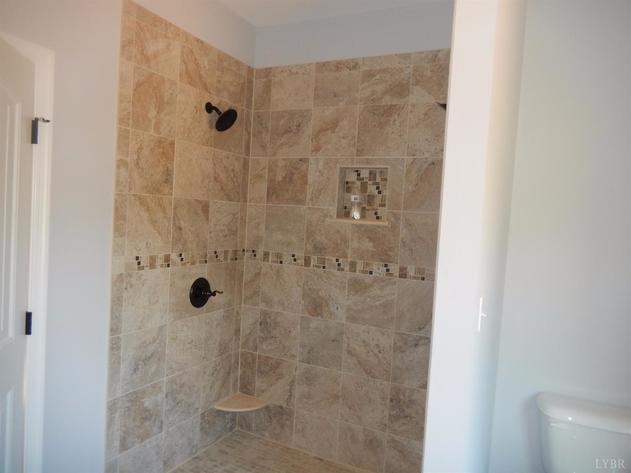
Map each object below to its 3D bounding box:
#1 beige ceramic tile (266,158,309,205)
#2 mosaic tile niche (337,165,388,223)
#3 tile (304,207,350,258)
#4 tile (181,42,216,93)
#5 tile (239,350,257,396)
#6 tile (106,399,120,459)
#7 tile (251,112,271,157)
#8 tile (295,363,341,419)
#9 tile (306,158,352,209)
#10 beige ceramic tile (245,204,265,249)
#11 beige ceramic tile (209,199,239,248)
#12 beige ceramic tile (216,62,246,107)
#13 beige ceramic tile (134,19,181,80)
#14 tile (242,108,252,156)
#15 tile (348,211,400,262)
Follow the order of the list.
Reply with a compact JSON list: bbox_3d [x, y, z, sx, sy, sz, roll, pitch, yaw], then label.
[{"bbox_3d":[-0.180,-0.351,2.947,0.306,0.308,0.013,5,3,26],"label":"beige ceramic tile"},{"bbox_3d":[0.299,-0.253,2.754,0.323,0.326,0.092,5,3,26],"label":"mosaic tile niche"},{"bbox_3d":[0.077,-0.021,2.824,0.303,0.305,0.013,5,3,26],"label":"tile"},{"bbox_3d":[-0.661,-0.930,2.564,0.013,0.209,0.310,5,3,26],"label":"tile"},{"bbox_3d":[-0.456,0.931,3.102,0.138,0.299,0.013,5,3,26],"label":"tile"},{"bbox_3d":[-0.990,0.929,2.218,0.011,0.295,0.067,5,3,27],"label":"tile"},{"bbox_3d":[-0.361,-0.675,3.021,0.146,0.302,0.010,5,3,27],"label":"tile"},{"bbox_3d":[0.021,0.962,2.852,0.306,0.295,0.011,5,3,27],"label":"tile"},{"bbox_3d":[0.098,-0.330,2.804,0.302,0.302,0.010,5,3,26],"label":"tile"},{"bbox_3d":[-0.399,-0.059,3.060,0.138,0.305,0.013,5,3,26],"label":"beige ceramic tile"},{"bbox_3d":[-0.577,-0.063,2.890,0.012,0.304,0.303,4,2,26],"label":"beige ceramic tile"},{"bbox_3d":[-0.526,-0.934,2.836,0.013,0.209,0.293,5,3,26],"label":"beige ceramic tile"},{"bbox_3d":[-0.798,-0.924,2.305,0.011,0.202,0.296,5,3,27],"label":"beige ceramic tile"},{"bbox_3d":[-0.457,-0.682,3.040,0.012,0.304,0.075,4,2,26],"label":"tile"},{"bbox_3d":[0.353,-0.003,2.681,0.302,0.302,0.010,5,3,26],"label":"tile"}]

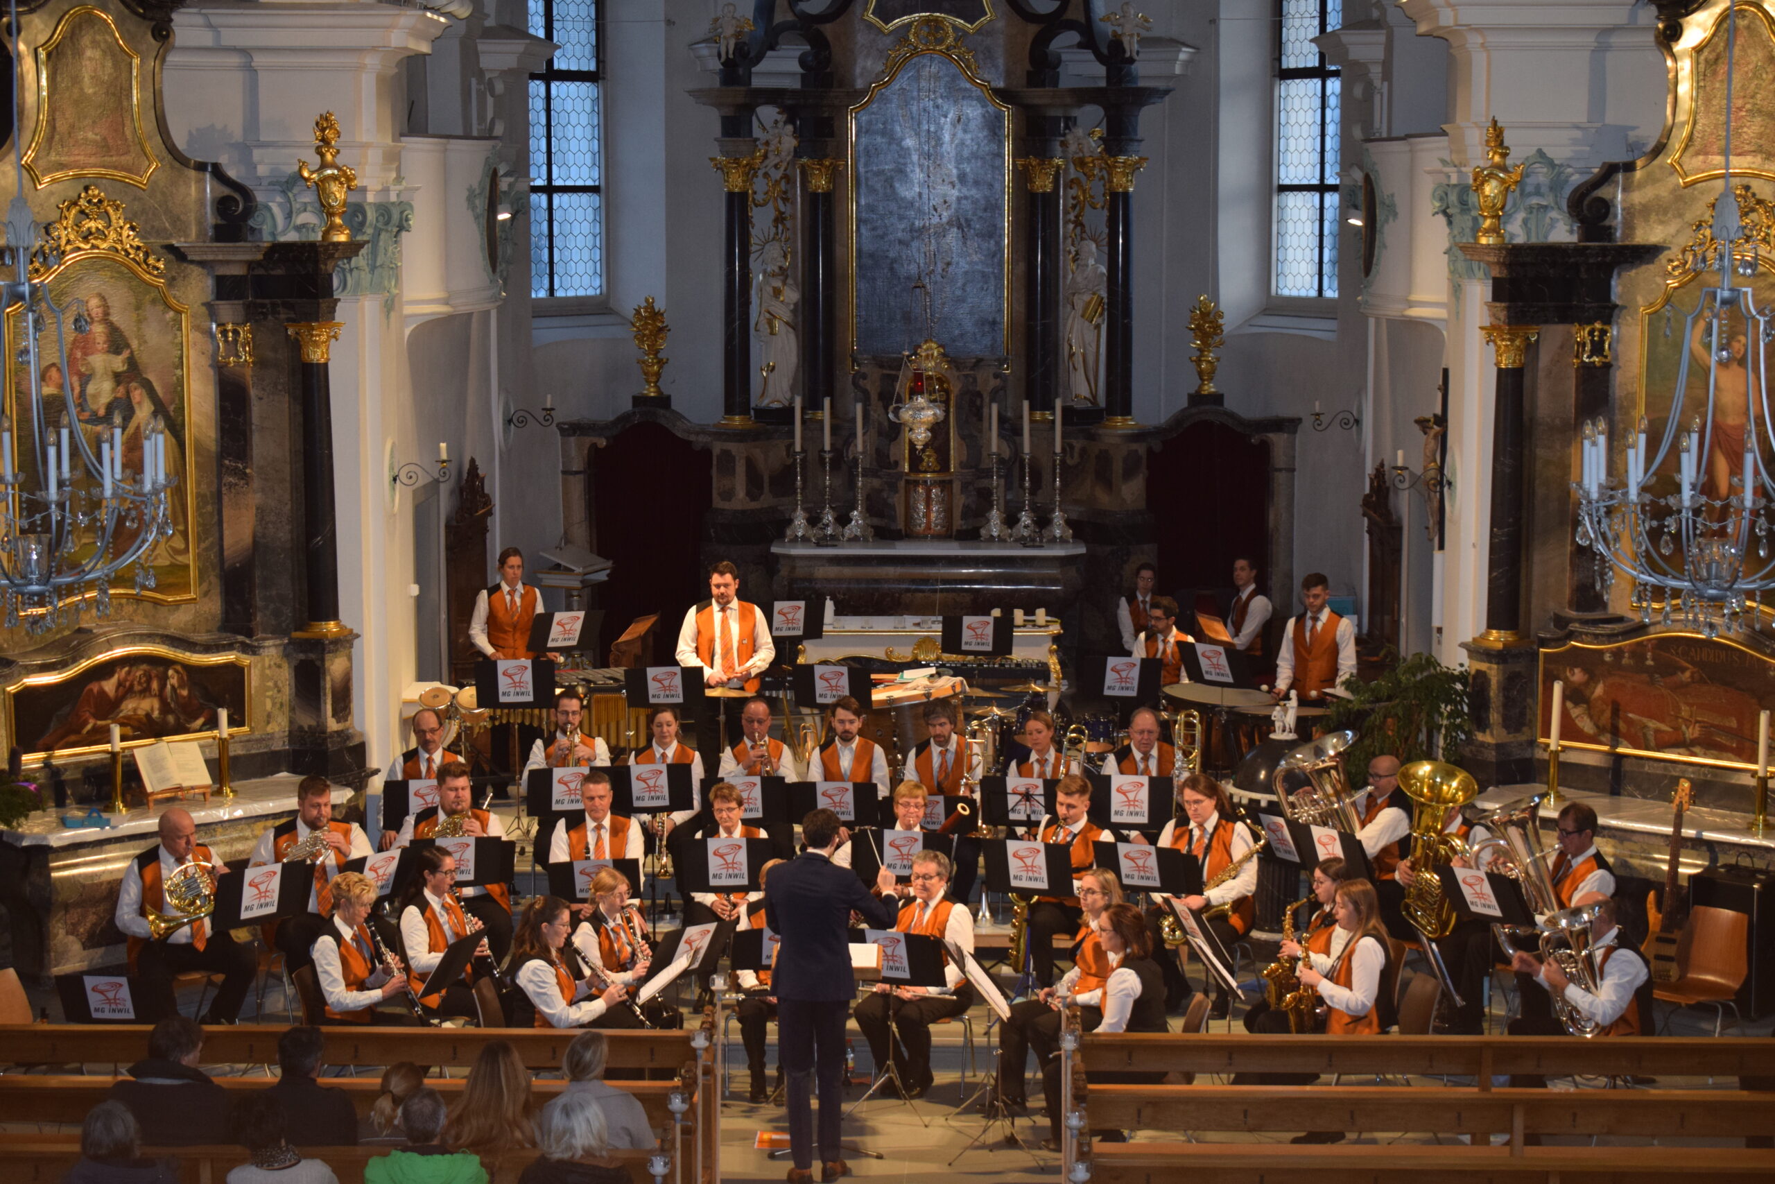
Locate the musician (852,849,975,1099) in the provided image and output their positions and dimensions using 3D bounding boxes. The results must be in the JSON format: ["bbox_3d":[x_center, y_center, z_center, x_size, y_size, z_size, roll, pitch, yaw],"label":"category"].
[{"bbox_3d":[0.131,2.056,17.884,0.540,1.260,0.800,3,7,20],"label":"musician"}]

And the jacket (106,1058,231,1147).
[{"bbox_3d":[-2.933,2.239,13.541,0.530,0.680,0.380,0,7,2],"label":"jacket"}]

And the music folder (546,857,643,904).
[{"bbox_3d":[-1.539,1.526,17.450,0.490,0.320,0.030,-2,42,-12],"label":"music folder"}]

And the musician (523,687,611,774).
[{"bbox_3d":[-1.962,1.311,20.187,0.600,1.370,0.850,-1,7,-7],"label":"musician"}]

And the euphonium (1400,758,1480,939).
[{"bbox_3d":[2.954,1.385,17.700,0.440,0.930,0.450,21,33,33],"label":"euphonium"}]

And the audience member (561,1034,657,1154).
[{"bbox_3d":[-1.198,2.476,14.086,0.480,1.300,0.750,1,7,7],"label":"audience member"}]

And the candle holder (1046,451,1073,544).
[{"bbox_3d":[1.376,-0.753,26.423,0.200,0.724,0.200,0,7,1],"label":"candle holder"}]

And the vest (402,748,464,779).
[{"bbox_3d":[-2.703,1.213,19.600,0.380,0.560,0.260,-1,8,-11],"label":"vest"}]

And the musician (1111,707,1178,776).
[{"bbox_3d":[1.493,1.315,19.433,0.490,1.220,0.760,1,8,8],"label":"musician"}]

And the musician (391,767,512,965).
[{"bbox_3d":[-2.448,1.688,18.658,0.680,1.400,0.820,-1,7,-11],"label":"musician"}]

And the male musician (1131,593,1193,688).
[{"bbox_3d":[1.898,0.851,22.773,0.520,1.520,0.550,2,7,14],"label":"male musician"}]

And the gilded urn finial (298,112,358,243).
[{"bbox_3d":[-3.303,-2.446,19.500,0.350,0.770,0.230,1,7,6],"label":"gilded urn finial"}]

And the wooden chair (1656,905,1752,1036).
[{"bbox_3d":[4.421,2.129,17.924,0.450,0.800,0.500,6,10,39],"label":"wooden chair"}]

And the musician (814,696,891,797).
[{"bbox_3d":[-0.217,1.317,19.522,0.500,1.340,0.700,0,7,2],"label":"musician"}]

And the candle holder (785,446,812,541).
[{"bbox_3d":[-0.707,-0.778,26.715,0.240,0.750,0.240,0,7,0],"label":"candle holder"}]

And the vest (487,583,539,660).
[{"bbox_3d":[-2.505,0.213,22.100,0.360,0.560,0.250,-1,8,-10],"label":"vest"}]

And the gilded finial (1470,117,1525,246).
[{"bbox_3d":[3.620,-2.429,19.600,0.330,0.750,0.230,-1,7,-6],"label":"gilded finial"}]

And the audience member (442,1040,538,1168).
[{"bbox_3d":[-1.691,2.495,14.058,0.460,1.270,0.750,0,7,1],"label":"audience member"}]

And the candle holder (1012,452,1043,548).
[{"bbox_3d":[1.131,-0.778,26.715,0.240,0.750,0.240,0,7,0],"label":"candle holder"}]

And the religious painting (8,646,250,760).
[{"bbox_3d":[-4.702,0.654,20.644,0.080,0.630,1.650,7,10,43],"label":"religious painting"}]

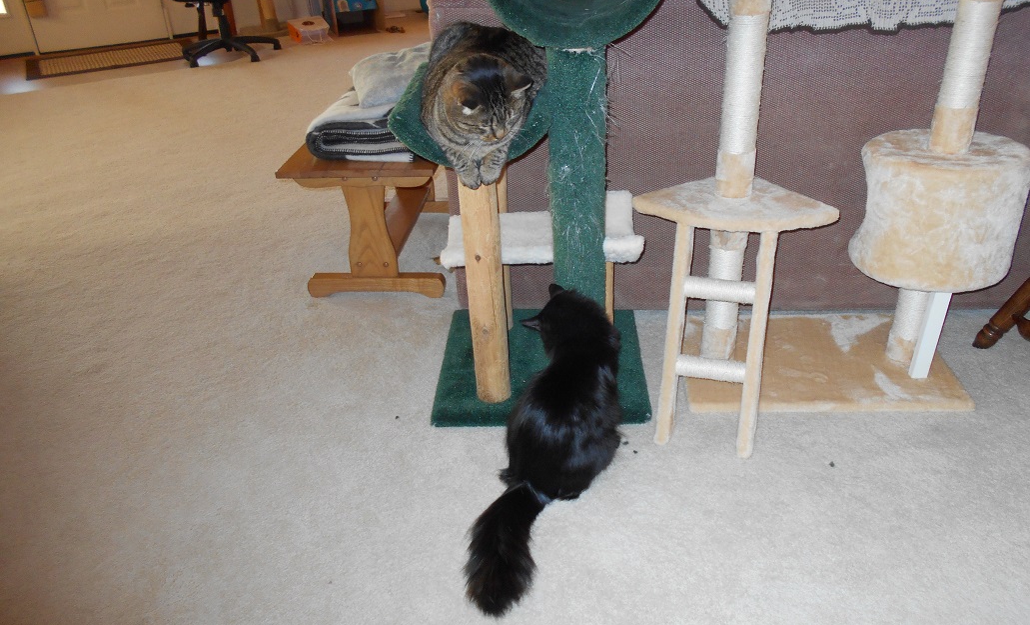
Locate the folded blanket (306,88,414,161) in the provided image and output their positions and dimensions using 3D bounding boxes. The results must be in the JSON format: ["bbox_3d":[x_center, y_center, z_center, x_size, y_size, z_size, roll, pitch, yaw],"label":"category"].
[{"bbox_3d":[-0.387,-0.563,2.269,0.315,0.100,0.420,3,30,10],"label":"folded blanket"}]

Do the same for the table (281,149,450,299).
[{"bbox_3d":[-0.388,-0.366,2.415,0.425,0.385,0.655,0,30,5],"label":"table"}]

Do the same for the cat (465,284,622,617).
[{"bbox_3d":[0.079,0.206,1.442,0.240,0.310,0.630,5,30,13],"label":"cat"}]

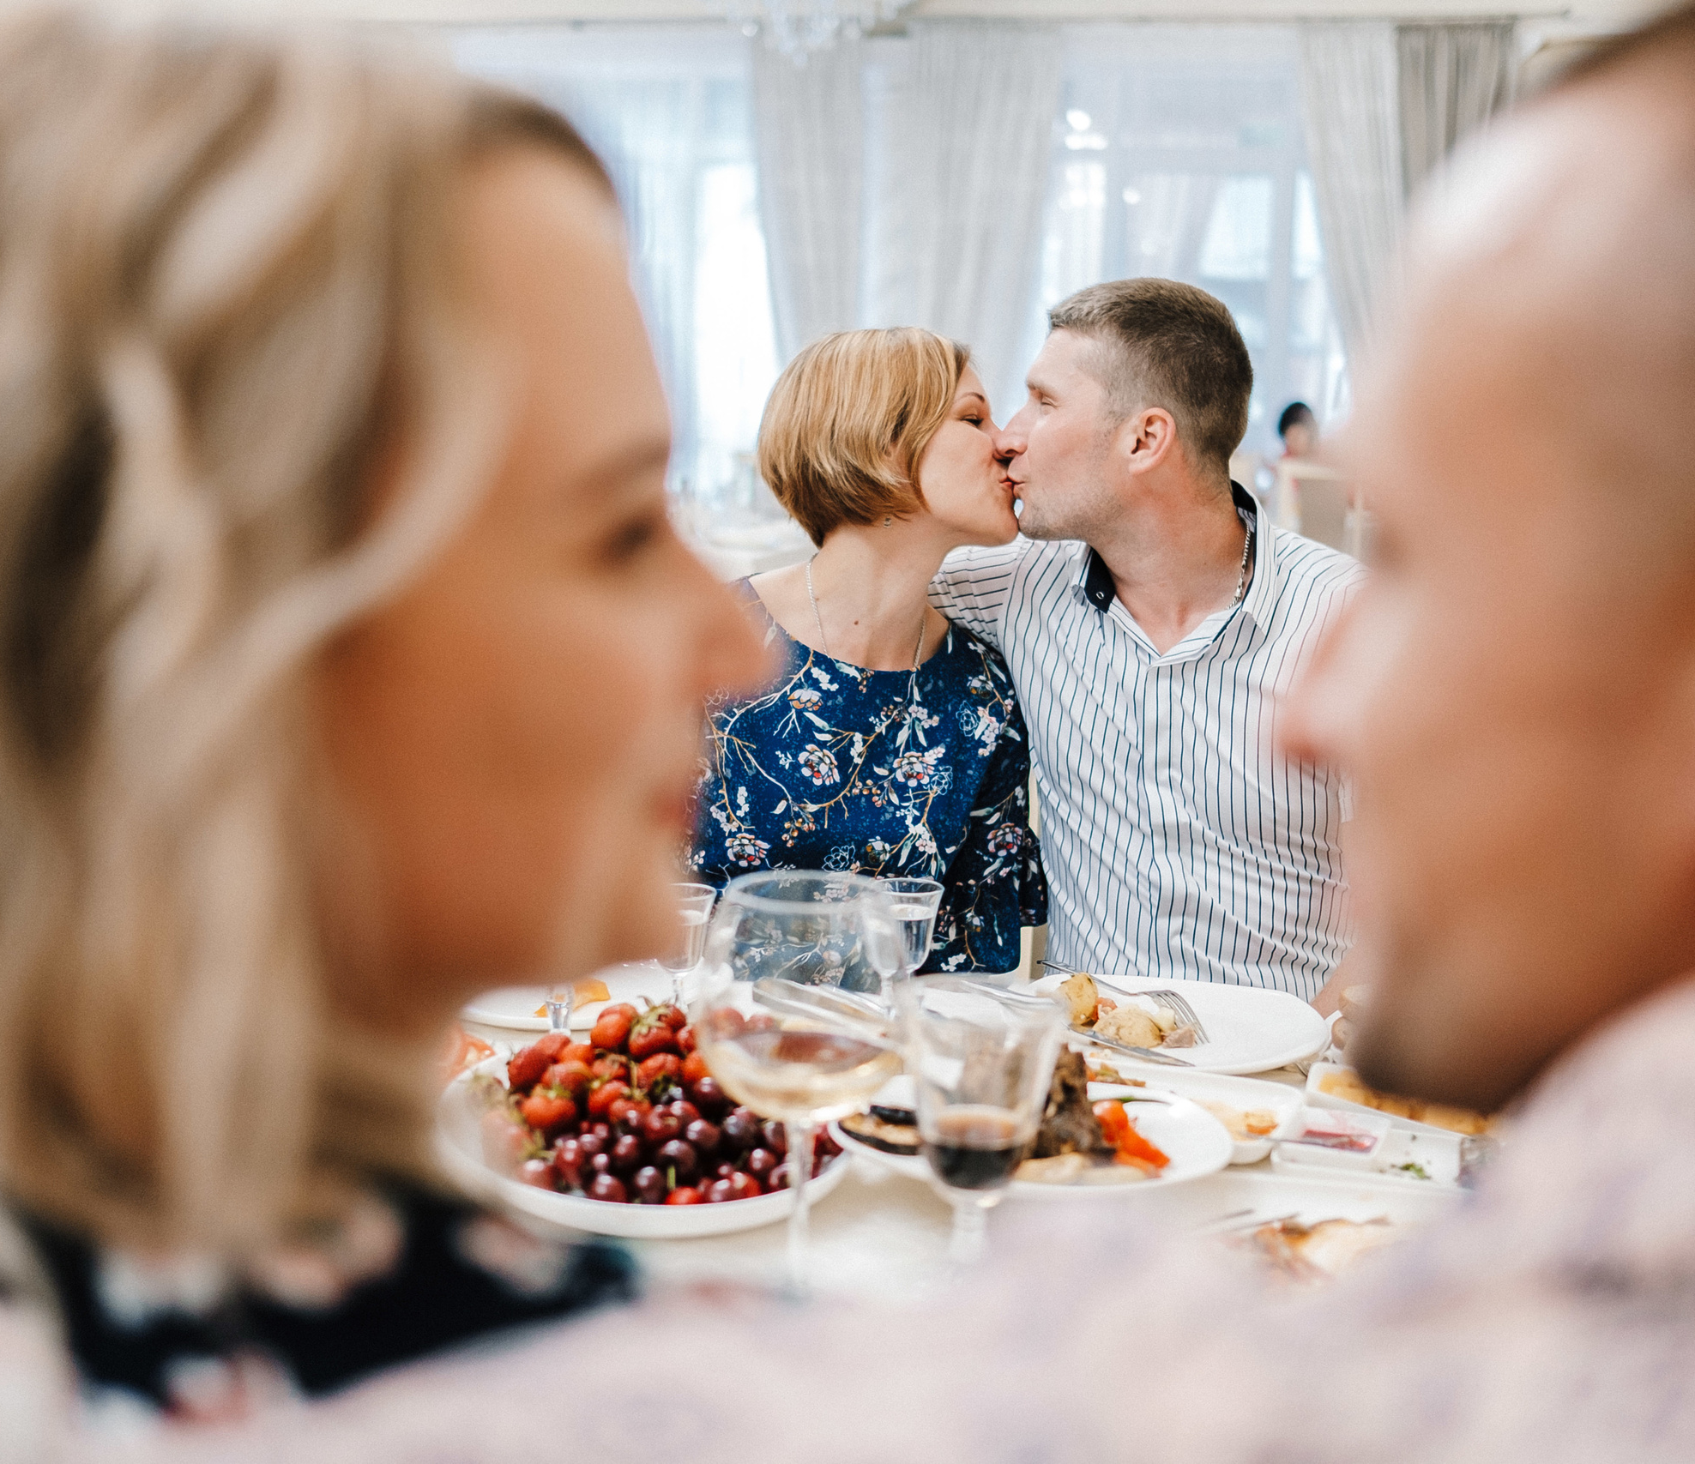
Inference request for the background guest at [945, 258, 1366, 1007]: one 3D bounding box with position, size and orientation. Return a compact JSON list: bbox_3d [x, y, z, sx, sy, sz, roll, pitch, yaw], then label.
[{"bbox_3d":[0.238,0.274,1.874,0.580,1.330,0.750,6,11,20],"label":"background guest"}]

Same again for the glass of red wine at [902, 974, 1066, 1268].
[{"bbox_3d":[0.070,0.224,1.169,0.086,0.160,0.086,3,10,0],"label":"glass of red wine"}]

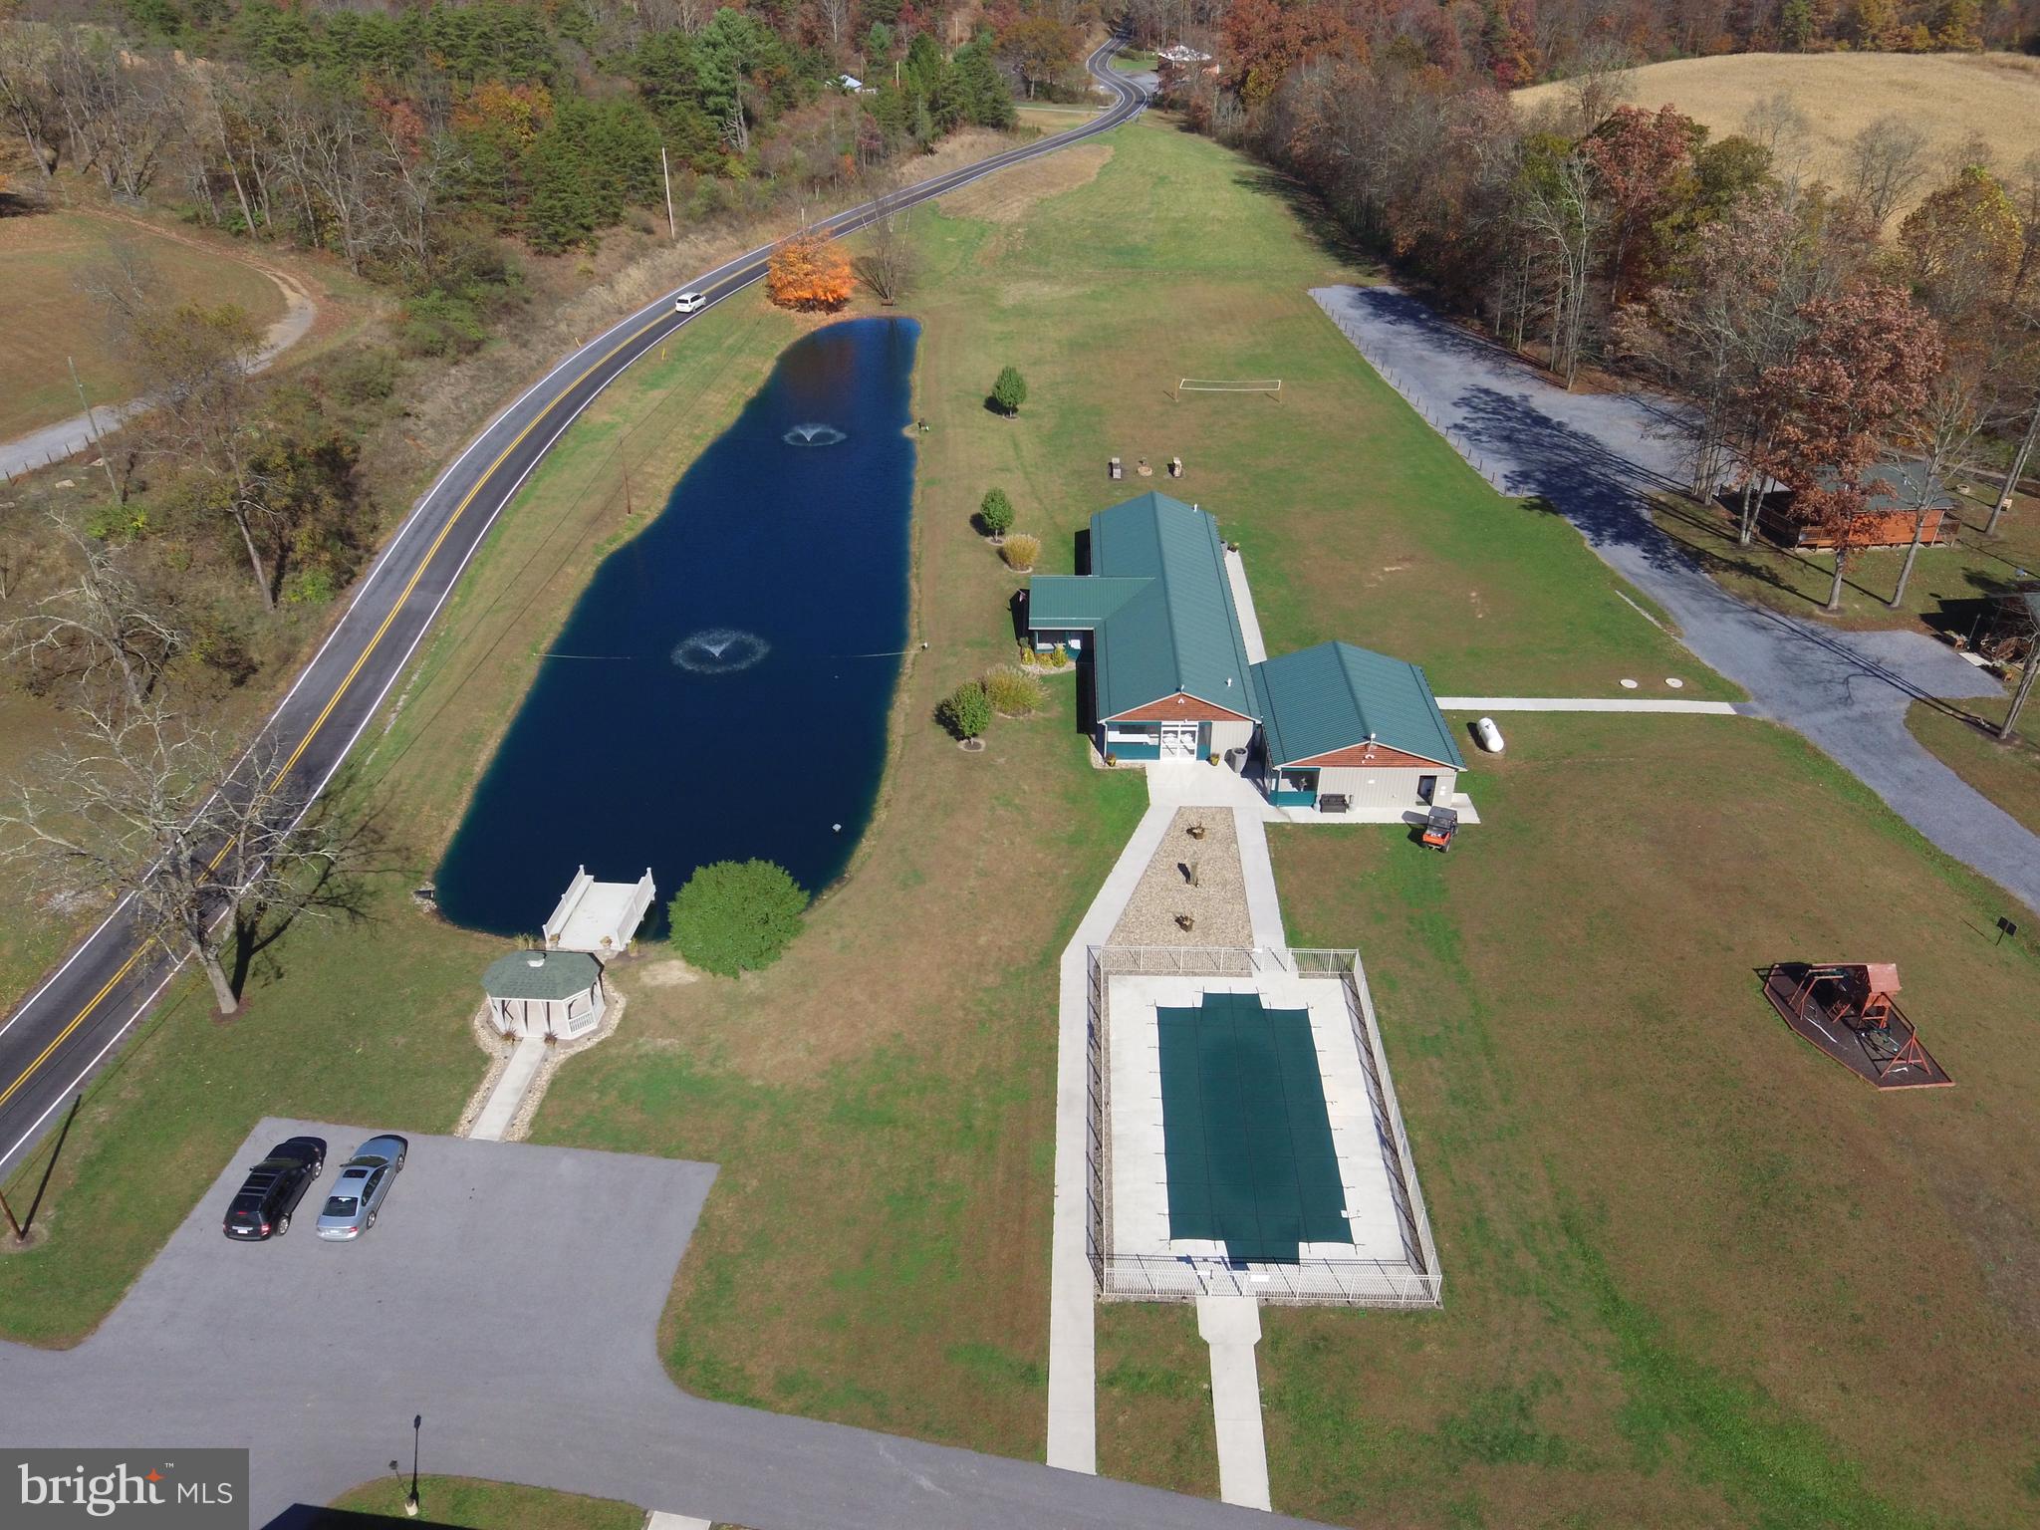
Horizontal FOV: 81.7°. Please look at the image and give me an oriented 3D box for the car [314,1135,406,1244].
[{"bbox_3d":[-27.082,17.390,48.416,1.830,1.450,4.800,0,35,1],"label":"car"}]

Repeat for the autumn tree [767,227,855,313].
[{"bbox_3d":[-27.857,-65.260,156.031,11.210,10.160,11.210,-2,36,0],"label":"autumn tree"}]

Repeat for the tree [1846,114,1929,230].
[{"bbox_3d":[114.284,-78.183,155.212,9.800,14.000,9.800,-1,35,0],"label":"tree"}]

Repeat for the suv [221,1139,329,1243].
[{"bbox_3d":[-31.159,17.512,49.288,1.880,1.720,4.650,0,36,2],"label":"suv"}]

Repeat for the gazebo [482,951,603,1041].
[{"bbox_3d":[-22.478,10.484,55.807,5.200,3.500,3.500,0,35,2],"label":"gazebo"}]

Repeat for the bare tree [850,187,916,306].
[{"bbox_3d":[-17.170,-64.965,148.505,8.000,13.200,8.000,-1,35,0],"label":"bare tree"}]

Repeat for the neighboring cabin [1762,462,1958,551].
[{"bbox_3d":[66.483,-20.997,93.716,12.300,5.000,7.000,-1,35,1],"label":"neighboring cabin"}]

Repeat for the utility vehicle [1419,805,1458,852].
[{"bbox_3d":[23.784,3.409,66.561,1.500,1.950,2.850,13,38,20],"label":"utility vehicle"}]

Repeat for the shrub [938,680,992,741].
[{"bbox_3d":[-2.909,-3.085,74.621,2.280,4.430,2.280,-2,36,0],"label":"shrub"}]

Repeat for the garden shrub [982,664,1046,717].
[{"bbox_3d":[-0.454,-4.919,79.178,3.700,2.100,3.700,-2,36,0],"label":"garden shrub"}]

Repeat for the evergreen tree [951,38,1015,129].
[{"bbox_3d":[-7.980,-144.830,251.118,12.500,17.000,12.000,-1,35,0],"label":"evergreen tree"}]

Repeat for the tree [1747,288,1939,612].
[{"bbox_3d":[55.594,-21.080,78.532,11.000,20.500,11.000,-1,35,0],"label":"tree"}]

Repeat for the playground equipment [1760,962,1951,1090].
[{"bbox_3d":[39.038,10.869,54.414,5.800,3.200,7.700,-2,36,0],"label":"playground equipment"}]

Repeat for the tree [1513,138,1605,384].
[{"bbox_3d":[55.304,-51.900,123.063,7.760,24.750,7.760,-2,36,0],"label":"tree"}]

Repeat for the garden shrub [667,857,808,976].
[{"bbox_3d":[-13.902,7.507,58.416,6.900,4.900,6.800,-1,35,0],"label":"garden shrub"}]

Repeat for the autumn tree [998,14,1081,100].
[{"bbox_3d":[4.403,-169.431,283.150,18.000,17.000,17.000,-1,35,0],"label":"autumn tree"}]

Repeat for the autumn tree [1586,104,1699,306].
[{"bbox_3d":[69.942,-62.438,132.112,11.500,20.000,11.500,-1,35,0],"label":"autumn tree"}]

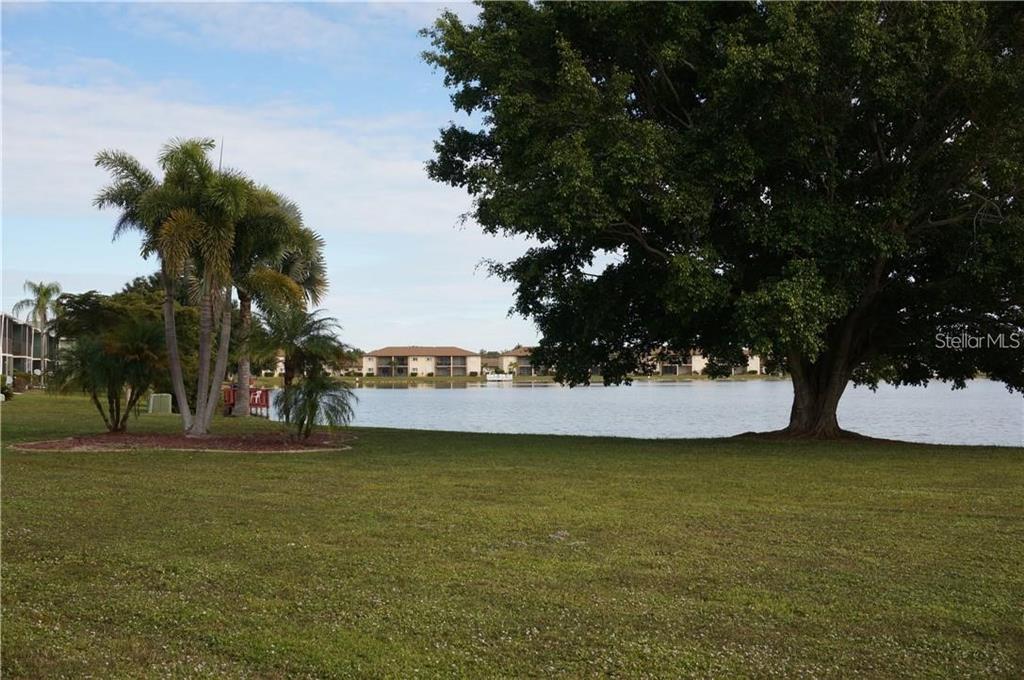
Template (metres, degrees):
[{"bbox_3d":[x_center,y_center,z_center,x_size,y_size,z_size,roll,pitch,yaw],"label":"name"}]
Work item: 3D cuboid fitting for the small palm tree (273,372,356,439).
[{"bbox_3d":[-4.688,1.506,26.122,1.950,1.620,1.900,0,-2,0],"label":"small palm tree"}]

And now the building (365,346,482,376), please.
[{"bbox_3d":[-23.508,5.715,291.107,30.200,7.800,13.000,0,-2,-7],"label":"building"}]

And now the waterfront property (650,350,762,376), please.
[{"bbox_3d":[52.126,5.927,300.105,30.000,7.700,13.000,0,-2,5],"label":"waterfront property"}]

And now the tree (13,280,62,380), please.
[{"bbox_3d":[-43.166,-0.559,101.131,4.600,9.600,4.600,0,-2,0],"label":"tree"}]

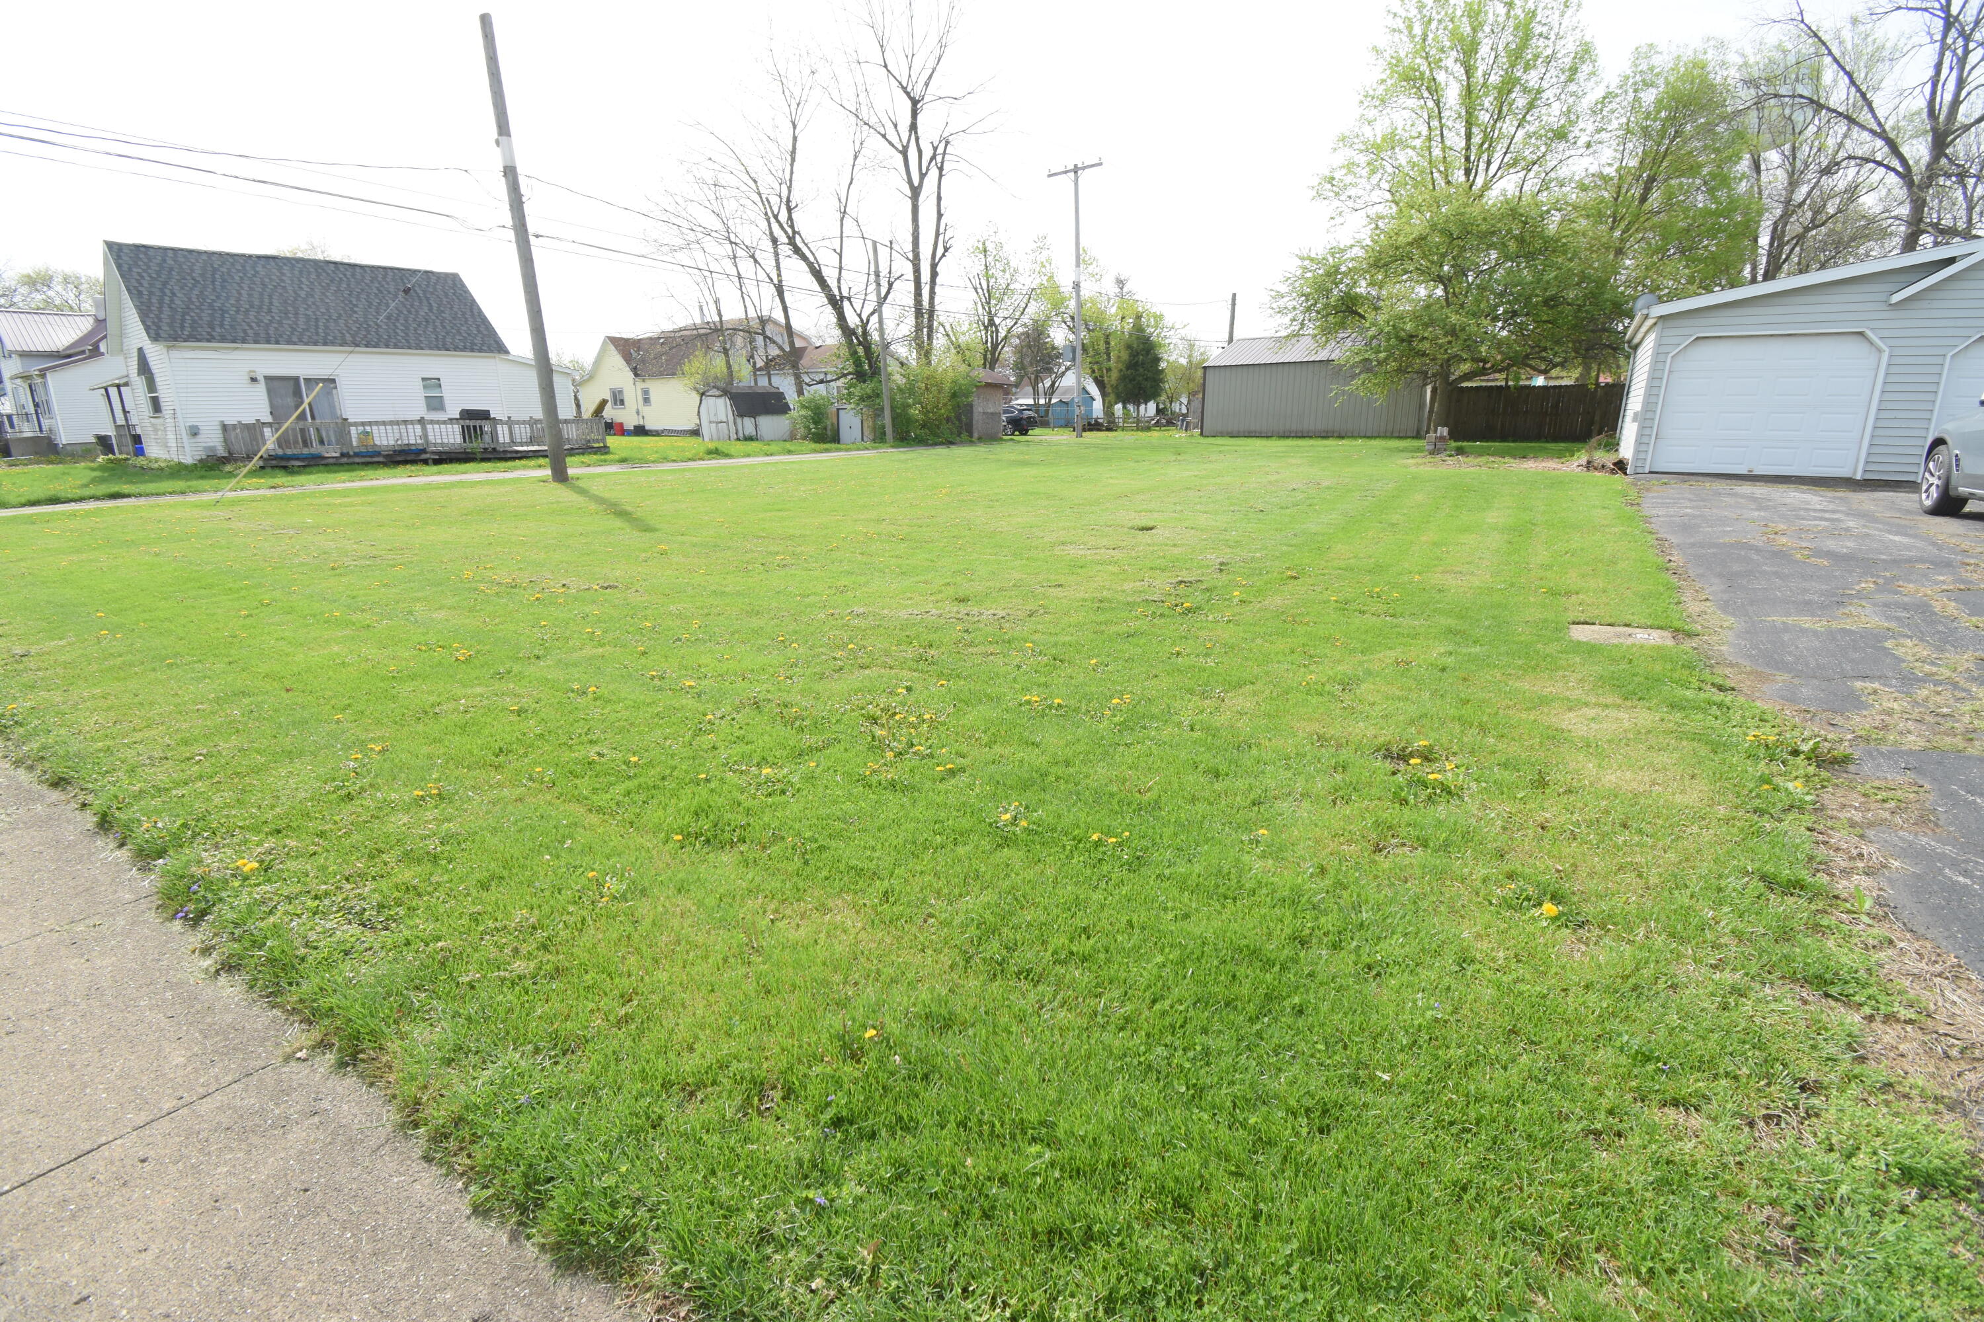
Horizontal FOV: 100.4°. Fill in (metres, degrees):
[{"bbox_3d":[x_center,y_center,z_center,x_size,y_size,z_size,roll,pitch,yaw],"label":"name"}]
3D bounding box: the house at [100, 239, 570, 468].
[{"bbox_3d":[-21.800,-10.436,28.706,8.400,6.100,11.000,15,23,41],"label":"house"}]

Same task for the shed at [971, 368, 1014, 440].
[{"bbox_3d":[-0.200,-11.034,35.527,2.300,2.800,2.300,-11,20,-33],"label":"shed"}]

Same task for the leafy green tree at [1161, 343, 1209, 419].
[{"bbox_3d":[12.449,-17.914,54.130,4.000,5.610,4.000,0,17,0],"label":"leafy green tree"}]

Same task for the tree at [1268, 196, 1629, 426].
[{"bbox_3d":[11.800,-8.874,21.865,8.200,6.370,7.800,8,19,26],"label":"tree"}]

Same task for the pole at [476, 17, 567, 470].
[{"bbox_3d":[-8.953,-7.607,15.874,0.330,8.140,0.330,-1,17,0],"label":"pole"}]

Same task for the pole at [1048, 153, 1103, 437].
[{"bbox_3d":[3.557,-14.666,34.214,2.600,10.490,0.300,13,23,41],"label":"pole"}]

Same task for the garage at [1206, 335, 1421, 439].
[{"bbox_3d":[14.400,-11.491,34.552,9.300,4.100,4.800,16,23,43],"label":"garage"}]

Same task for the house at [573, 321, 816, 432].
[{"bbox_3d":[-17.000,-16.345,47.604,8.800,6.200,11.200,15,23,41],"label":"house"}]

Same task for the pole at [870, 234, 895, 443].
[{"bbox_3d":[-4.087,-11.834,30.894,0.250,7.220,0.250,-3,17,1],"label":"pole"}]

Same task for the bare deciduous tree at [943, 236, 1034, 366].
[{"bbox_3d":[-0.191,-16.437,42.037,4.700,9.610,4.500,0,17,0],"label":"bare deciduous tree"}]

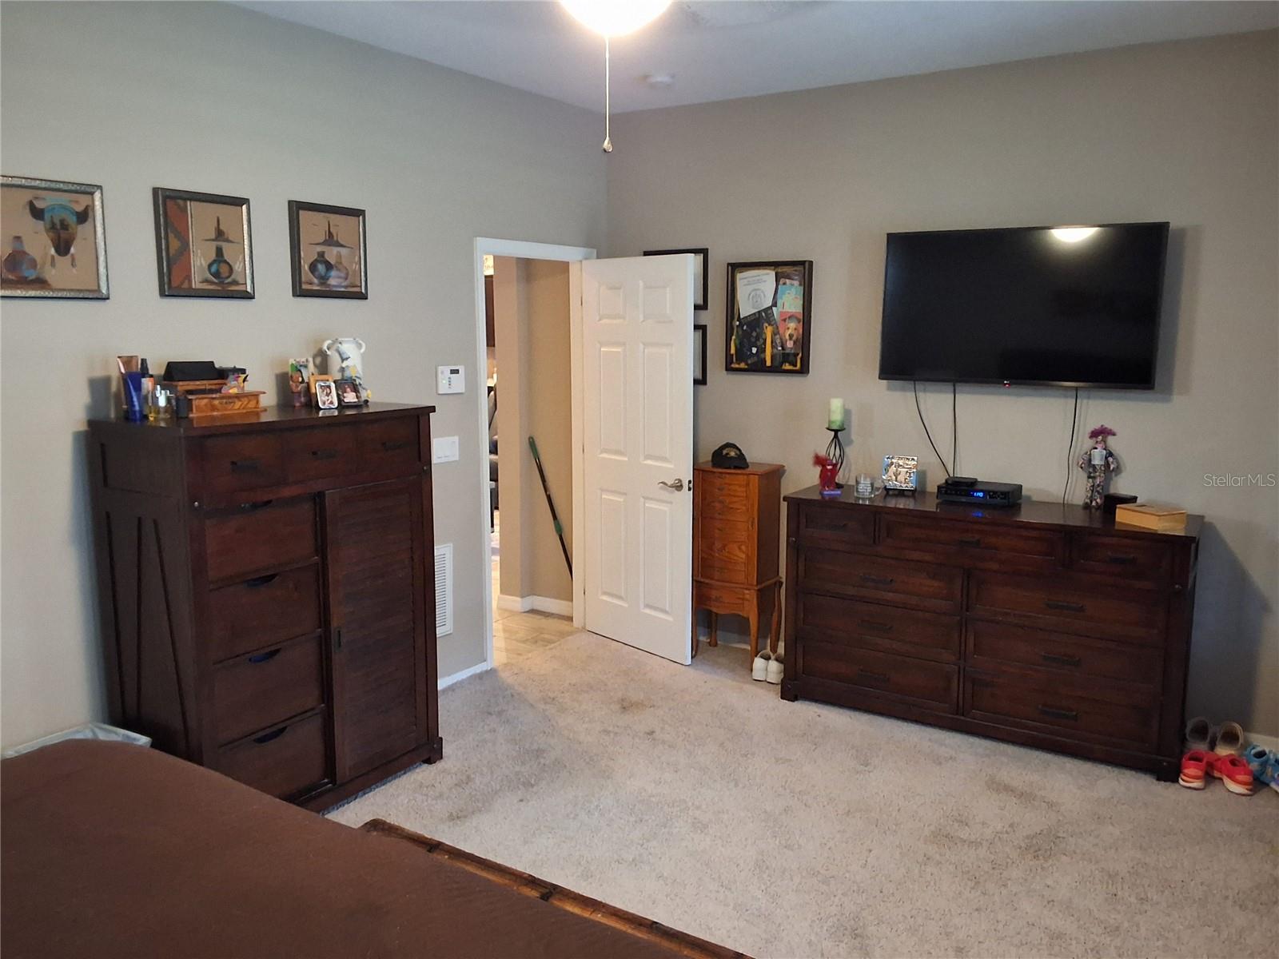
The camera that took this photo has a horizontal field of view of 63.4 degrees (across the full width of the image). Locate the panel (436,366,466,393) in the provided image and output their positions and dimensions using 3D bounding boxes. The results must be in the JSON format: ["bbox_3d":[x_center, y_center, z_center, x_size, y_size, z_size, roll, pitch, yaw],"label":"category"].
[{"bbox_3d":[-0.868,-0.460,4.767,0.028,0.122,0.155,6,11,32],"label":"panel"}]

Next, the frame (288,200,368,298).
[{"bbox_3d":[-1.232,-0.905,4.119,0.025,0.365,0.357,6,11,32],"label":"frame"}]

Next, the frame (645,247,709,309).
[{"bbox_3d":[0.195,-1.073,5.567,0.386,0.319,0.020,6,11,32],"label":"frame"}]

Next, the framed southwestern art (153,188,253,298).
[{"bbox_3d":[-1.504,-0.808,3.588,0.030,0.352,0.378,5,10,32],"label":"framed southwestern art"}]

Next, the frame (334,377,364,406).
[{"bbox_3d":[-1.143,-0.337,4.046,0.025,0.106,0.091,-18,-6,44],"label":"frame"}]

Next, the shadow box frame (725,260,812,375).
[{"bbox_3d":[0.659,-0.821,5.290,0.453,0.562,0.055,6,11,32],"label":"shadow box frame"}]

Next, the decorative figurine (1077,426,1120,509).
[{"bbox_3d":[1.923,-0.053,4.349,0.150,0.355,0.090,5,10,32],"label":"decorative figurine"}]

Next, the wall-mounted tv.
[{"bbox_3d":[1.602,-0.734,4.410,1.135,0.650,0.080,5,10,32],"label":"wall-mounted tv"}]

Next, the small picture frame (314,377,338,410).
[{"bbox_3d":[-1.178,-0.315,3.898,0.071,0.105,0.025,-6,-2,-32],"label":"small picture frame"}]

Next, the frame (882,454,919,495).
[{"bbox_3d":[1.175,-0.014,4.677,0.155,0.178,0.090,5,10,32],"label":"frame"}]

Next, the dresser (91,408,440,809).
[{"bbox_3d":[-1.266,0.462,3.717,0.490,1.400,1.070,5,10,32],"label":"dresser"}]

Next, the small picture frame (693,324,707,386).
[{"bbox_3d":[0.193,-0.667,5.534,0.390,0.315,0.030,5,10,32],"label":"small picture frame"}]

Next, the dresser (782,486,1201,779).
[{"bbox_3d":[1.470,0.583,4.487,1.640,0.947,0.485,5,10,32],"label":"dresser"}]

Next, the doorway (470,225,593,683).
[{"bbox_3d":[-0.550,-0.160,5.454,0.140,2.107,1.002,6,11,32],"label":"doorway"}]

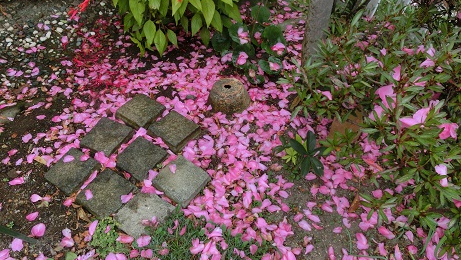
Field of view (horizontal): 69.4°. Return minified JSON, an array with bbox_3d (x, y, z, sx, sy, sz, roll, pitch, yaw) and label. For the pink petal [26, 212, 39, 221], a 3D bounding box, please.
[{"bbox_3d":[-0.743,0.325,1.247,0.043,0.012,0.033,-15,49,-12],"label":"pink petal"}]

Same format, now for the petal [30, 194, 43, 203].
[{"bbox_3d":[-0.762,0.267,1.301,0.046,0.012,0.031,30,54,25],"label":"petal"}]

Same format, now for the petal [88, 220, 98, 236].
[{"bbox_3d":[-0.504,0.357,1.212,0.027,0.014,0.058,2,48,3],"label":"petal"}]

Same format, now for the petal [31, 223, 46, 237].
[{"bbox_3d":[-0.696,0.361,1.208,0.046,0.020,0.047,-2,48,-1],"label":"petal"}]

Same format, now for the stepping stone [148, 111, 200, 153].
[{"bbox_3d":[-0.254,0.009,1.523,0.160,0.045,0.160,28,54,24],"label":"stepping stone"}]

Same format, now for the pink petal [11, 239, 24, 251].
[{"bbox_3d":[-0.751,0.406,1.173,0.048,0.012,0.043,6,48,7],"label":"pink petal"}]

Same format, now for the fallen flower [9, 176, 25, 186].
[{"bbox_3d":[-0.868,0.208,1.354,0.059,0.014,0.035,-12,48,-10],"label":"fallen flower"}]

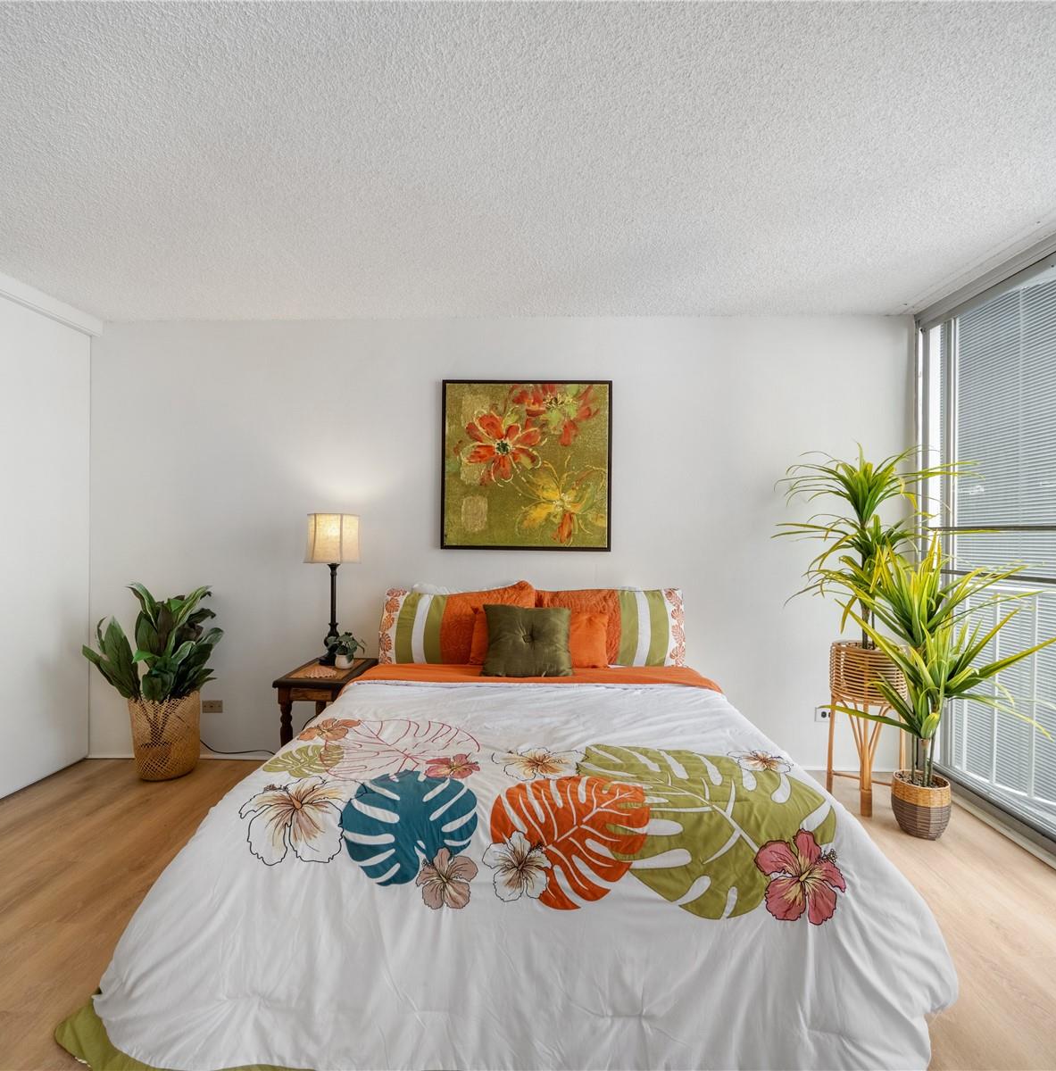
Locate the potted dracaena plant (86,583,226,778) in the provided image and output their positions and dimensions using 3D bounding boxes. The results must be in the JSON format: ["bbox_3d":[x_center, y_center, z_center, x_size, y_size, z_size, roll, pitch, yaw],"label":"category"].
[{"bbox_3d":[-1.912,0.739,2.970,0.660,1.018,0.540,0,0,1],"label":"potted dracaena plant"}]

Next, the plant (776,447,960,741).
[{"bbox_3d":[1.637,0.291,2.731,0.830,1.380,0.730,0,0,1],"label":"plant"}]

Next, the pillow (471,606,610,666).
[{"bbox_3d":[0.058,0.495,2.770,0.649,0.330,0.150,0,-30,1],"label":"pillow"}]

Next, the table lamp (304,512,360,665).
[{"bbox_3d":[-1.016,0.277,3.007,0.290,0.780,0.290,0,0,1],"label":"table lamp"}]

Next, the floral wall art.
[{"bbox_3d":[-0.007,-0.379,3.127,0.925,0.925,0.040,0,0,1],"label":"floral wall art"}]

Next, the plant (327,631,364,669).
[{"bbox_3d":[-0.932,0.568,2.955,0.190,0.195,0.180,0,0,1],"label":"plant"}]

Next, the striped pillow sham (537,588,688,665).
[{"bbox_3d":[0.412,0.447,2.881,0.750,0.450,0.180,0,-28,1],"label":"striped pillow sham"}]

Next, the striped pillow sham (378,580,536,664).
[{"bbox_3d":[-0.350,0.437,2.900,0.795,0.460,0.180,0,-28,1],"label":"striped pillow sham"}]

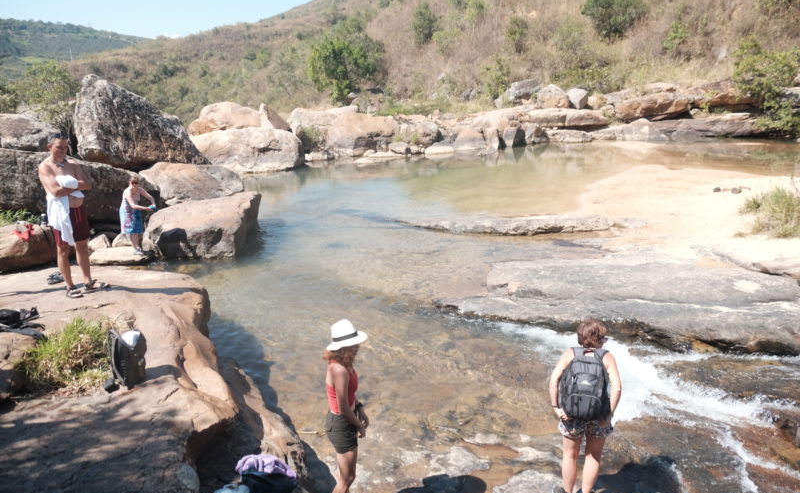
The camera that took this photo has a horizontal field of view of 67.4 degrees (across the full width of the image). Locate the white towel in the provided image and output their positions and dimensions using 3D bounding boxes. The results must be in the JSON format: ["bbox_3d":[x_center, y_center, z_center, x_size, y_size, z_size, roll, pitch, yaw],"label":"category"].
[{"bbox_3d":[-3.500,-0.380,6.300,0.270,0.740,0.360,10,18,35],"label":"white towel"}]

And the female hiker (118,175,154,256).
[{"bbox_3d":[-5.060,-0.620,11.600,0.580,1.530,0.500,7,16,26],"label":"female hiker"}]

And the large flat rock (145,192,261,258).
[{"bbox_3d":[-4.300,-0.450,13.100,2.050,0.880,2.300,0,15,0],"label":"large flat rock"}]

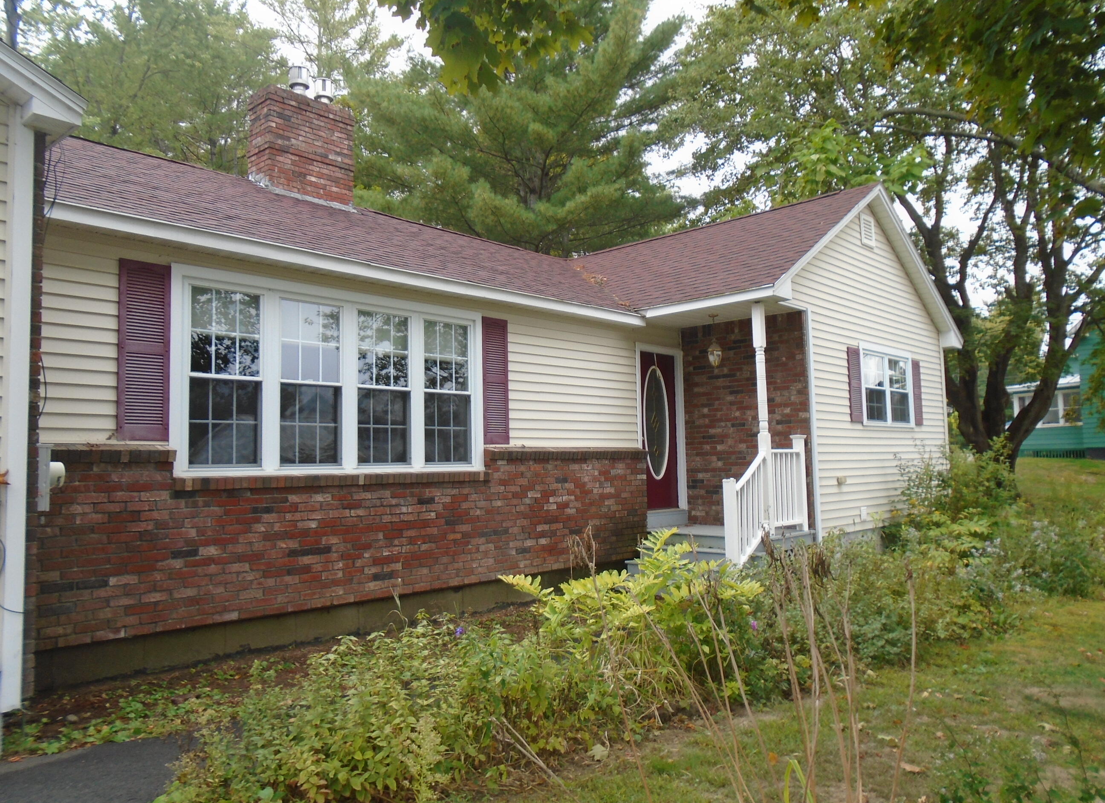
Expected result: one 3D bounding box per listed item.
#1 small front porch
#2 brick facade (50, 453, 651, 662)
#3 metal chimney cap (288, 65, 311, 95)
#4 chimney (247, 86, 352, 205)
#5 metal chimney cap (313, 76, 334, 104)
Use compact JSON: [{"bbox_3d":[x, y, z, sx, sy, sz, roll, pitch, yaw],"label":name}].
[{"bbox_3d":[1.889,0.471,9.848,1.800,3.100,1.620,-5,-6,43],"label":"small front porch"},{"bbox_3d":[-1.127,1.086,7.780,0.160,1.330,6.540,-5,-6,43],"label":"brick facade"},{"bbox_3d":[-3.356,-4.214,11.022,0.265,0.380,0.265,-1,-4,0],"label":"metal chimney cap"},{"bbox_3d":[-3.316,-3.276,10.978,0.580,1.300,1.270,-5,-6,43],"label":"chimney"},{"bbox_3d":[-3.100,-4.174,11.294,0.265,0.355,0.265,-1,-4,0],"label":"metal chimney cap"}]

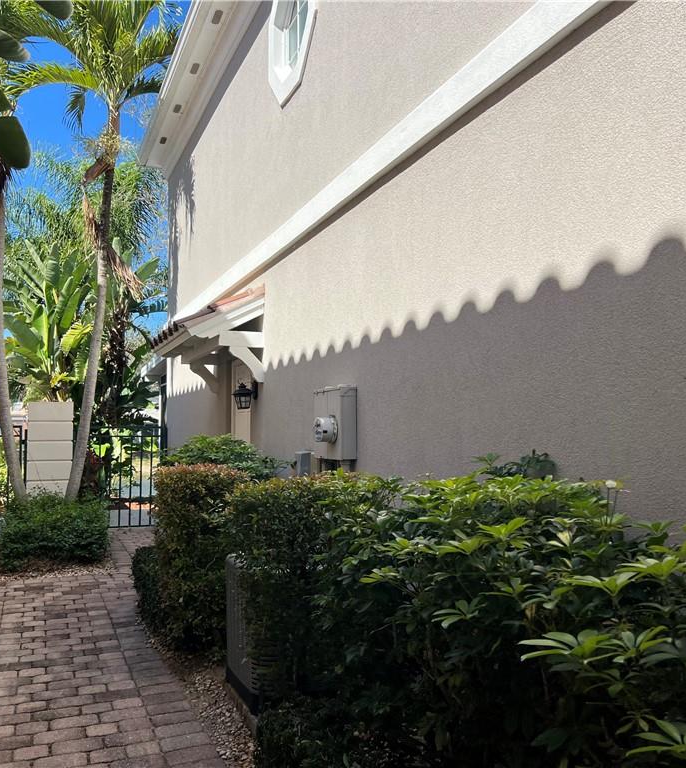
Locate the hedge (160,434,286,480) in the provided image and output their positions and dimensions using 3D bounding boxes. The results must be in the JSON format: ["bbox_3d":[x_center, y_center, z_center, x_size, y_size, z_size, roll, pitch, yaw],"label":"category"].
[{"bbox_3d":[-1.147,1.173,6.748,0.900,1.430,1.100,1,-4,-22],"label":"hedge"}]

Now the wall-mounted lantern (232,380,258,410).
[{"bbox_3d":[-0.927,0.107,7.247,0.210,0.280,0.180,1,-4,-22],"label":"wall-mounted lantern"}]

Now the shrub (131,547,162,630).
[{"bbox_3d":[-1.492,1.619,6.179,0.340,0.470,1.050,1,-4,-22],"label":"shrub"}]

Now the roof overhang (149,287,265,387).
[{"bbox_3d":[-1.456,-0.395,7.881,0.750,0.860,2.110,1,-4,-22],"label":"roof overhang"}]

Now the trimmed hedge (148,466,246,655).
[{"bbox_3d":[-1.098,1.244,5.874,0.550,1.180,1.350,1,-4,-22],"label":"trimmed hedge"}]

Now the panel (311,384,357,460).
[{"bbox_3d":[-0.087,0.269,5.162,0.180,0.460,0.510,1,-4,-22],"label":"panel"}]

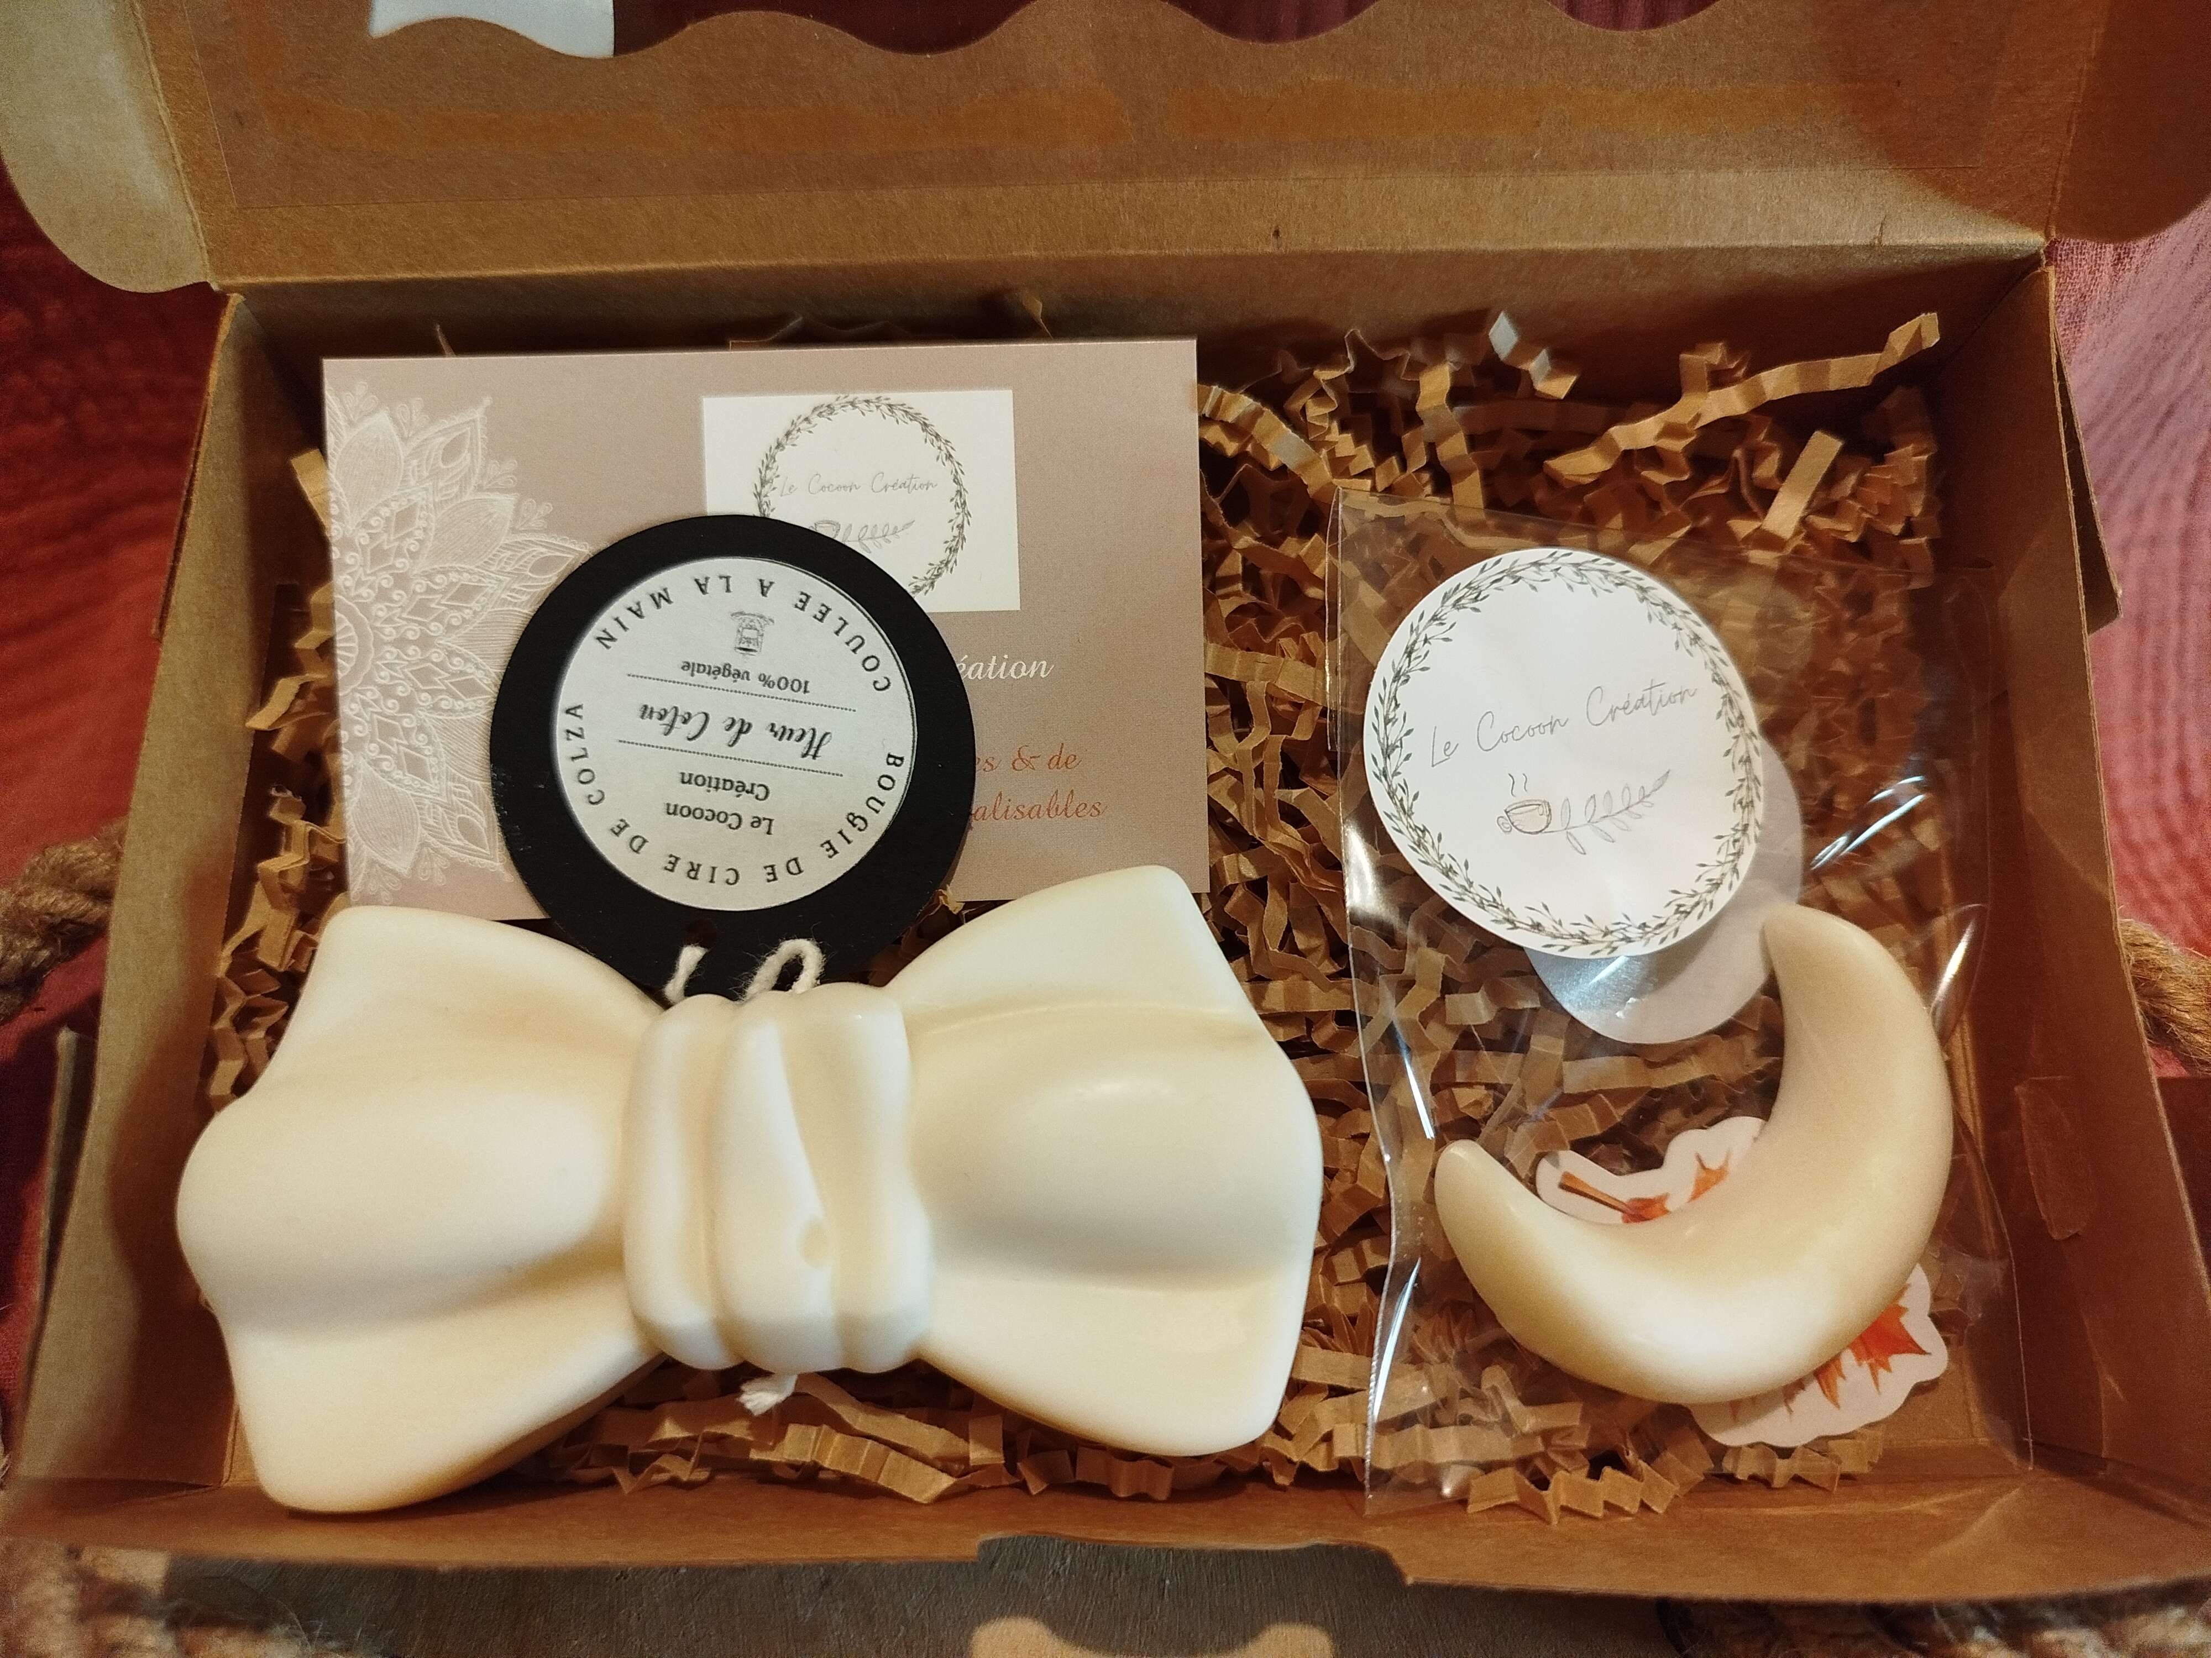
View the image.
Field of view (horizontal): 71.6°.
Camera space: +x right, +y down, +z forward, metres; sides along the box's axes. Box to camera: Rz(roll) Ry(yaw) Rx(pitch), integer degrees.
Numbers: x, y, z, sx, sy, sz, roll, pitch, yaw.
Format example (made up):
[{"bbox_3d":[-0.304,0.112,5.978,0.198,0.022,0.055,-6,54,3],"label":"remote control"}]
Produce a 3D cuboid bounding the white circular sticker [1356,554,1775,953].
[{"bbox_3d":[0.044,-0.007,0.148,0.040,0.001,0.040,-14,80,-8],"label":"white circular sticker"}]

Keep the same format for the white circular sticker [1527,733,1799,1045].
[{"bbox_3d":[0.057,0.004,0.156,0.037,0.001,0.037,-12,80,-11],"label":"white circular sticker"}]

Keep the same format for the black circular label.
[{"bbox_3d":[-0.036,-0.007,0.148,0.046,0.001,0.046,9,89,2],"label":"black circular label"}]

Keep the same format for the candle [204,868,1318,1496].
[{"bbox_3d":[-0.032,0.033,0.139,0.103,0.030,0.055,-3,76,0],"label":"candle"}]

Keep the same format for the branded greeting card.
[{"bbox_3d":[-0.033,-0.020,0.151,0.085,0.001,0.055,-2,88,-1],"label":"branded greeting card"}]

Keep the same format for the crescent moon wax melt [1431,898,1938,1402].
[{"bbox_3d":[0.058,0.034,0.143,0.048,0.015,0.037,-35,77,-8],"label":"crescent moon wax melt"}]

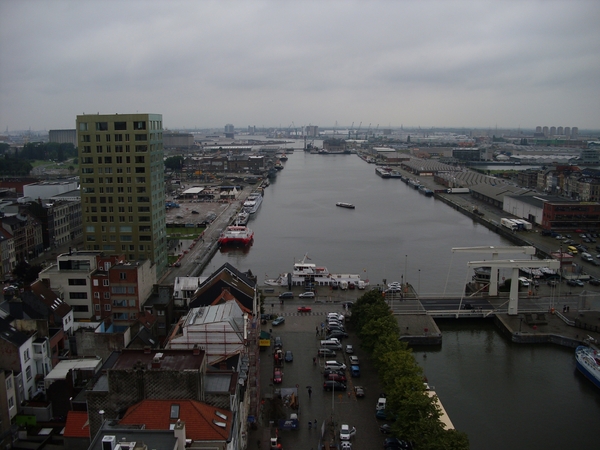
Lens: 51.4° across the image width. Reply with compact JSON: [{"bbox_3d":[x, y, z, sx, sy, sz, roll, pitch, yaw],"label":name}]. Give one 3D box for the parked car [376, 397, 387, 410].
[{"bbox_3d":[15.050,33.303,116.295,1.720,1.600,4.100,1,9,8],"label":"parked car"}]

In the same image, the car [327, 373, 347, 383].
[{"bbox_3d":[7.670,31.182,128.686,3.810,1.460,1.700,0,9,0],"label":"car"}]

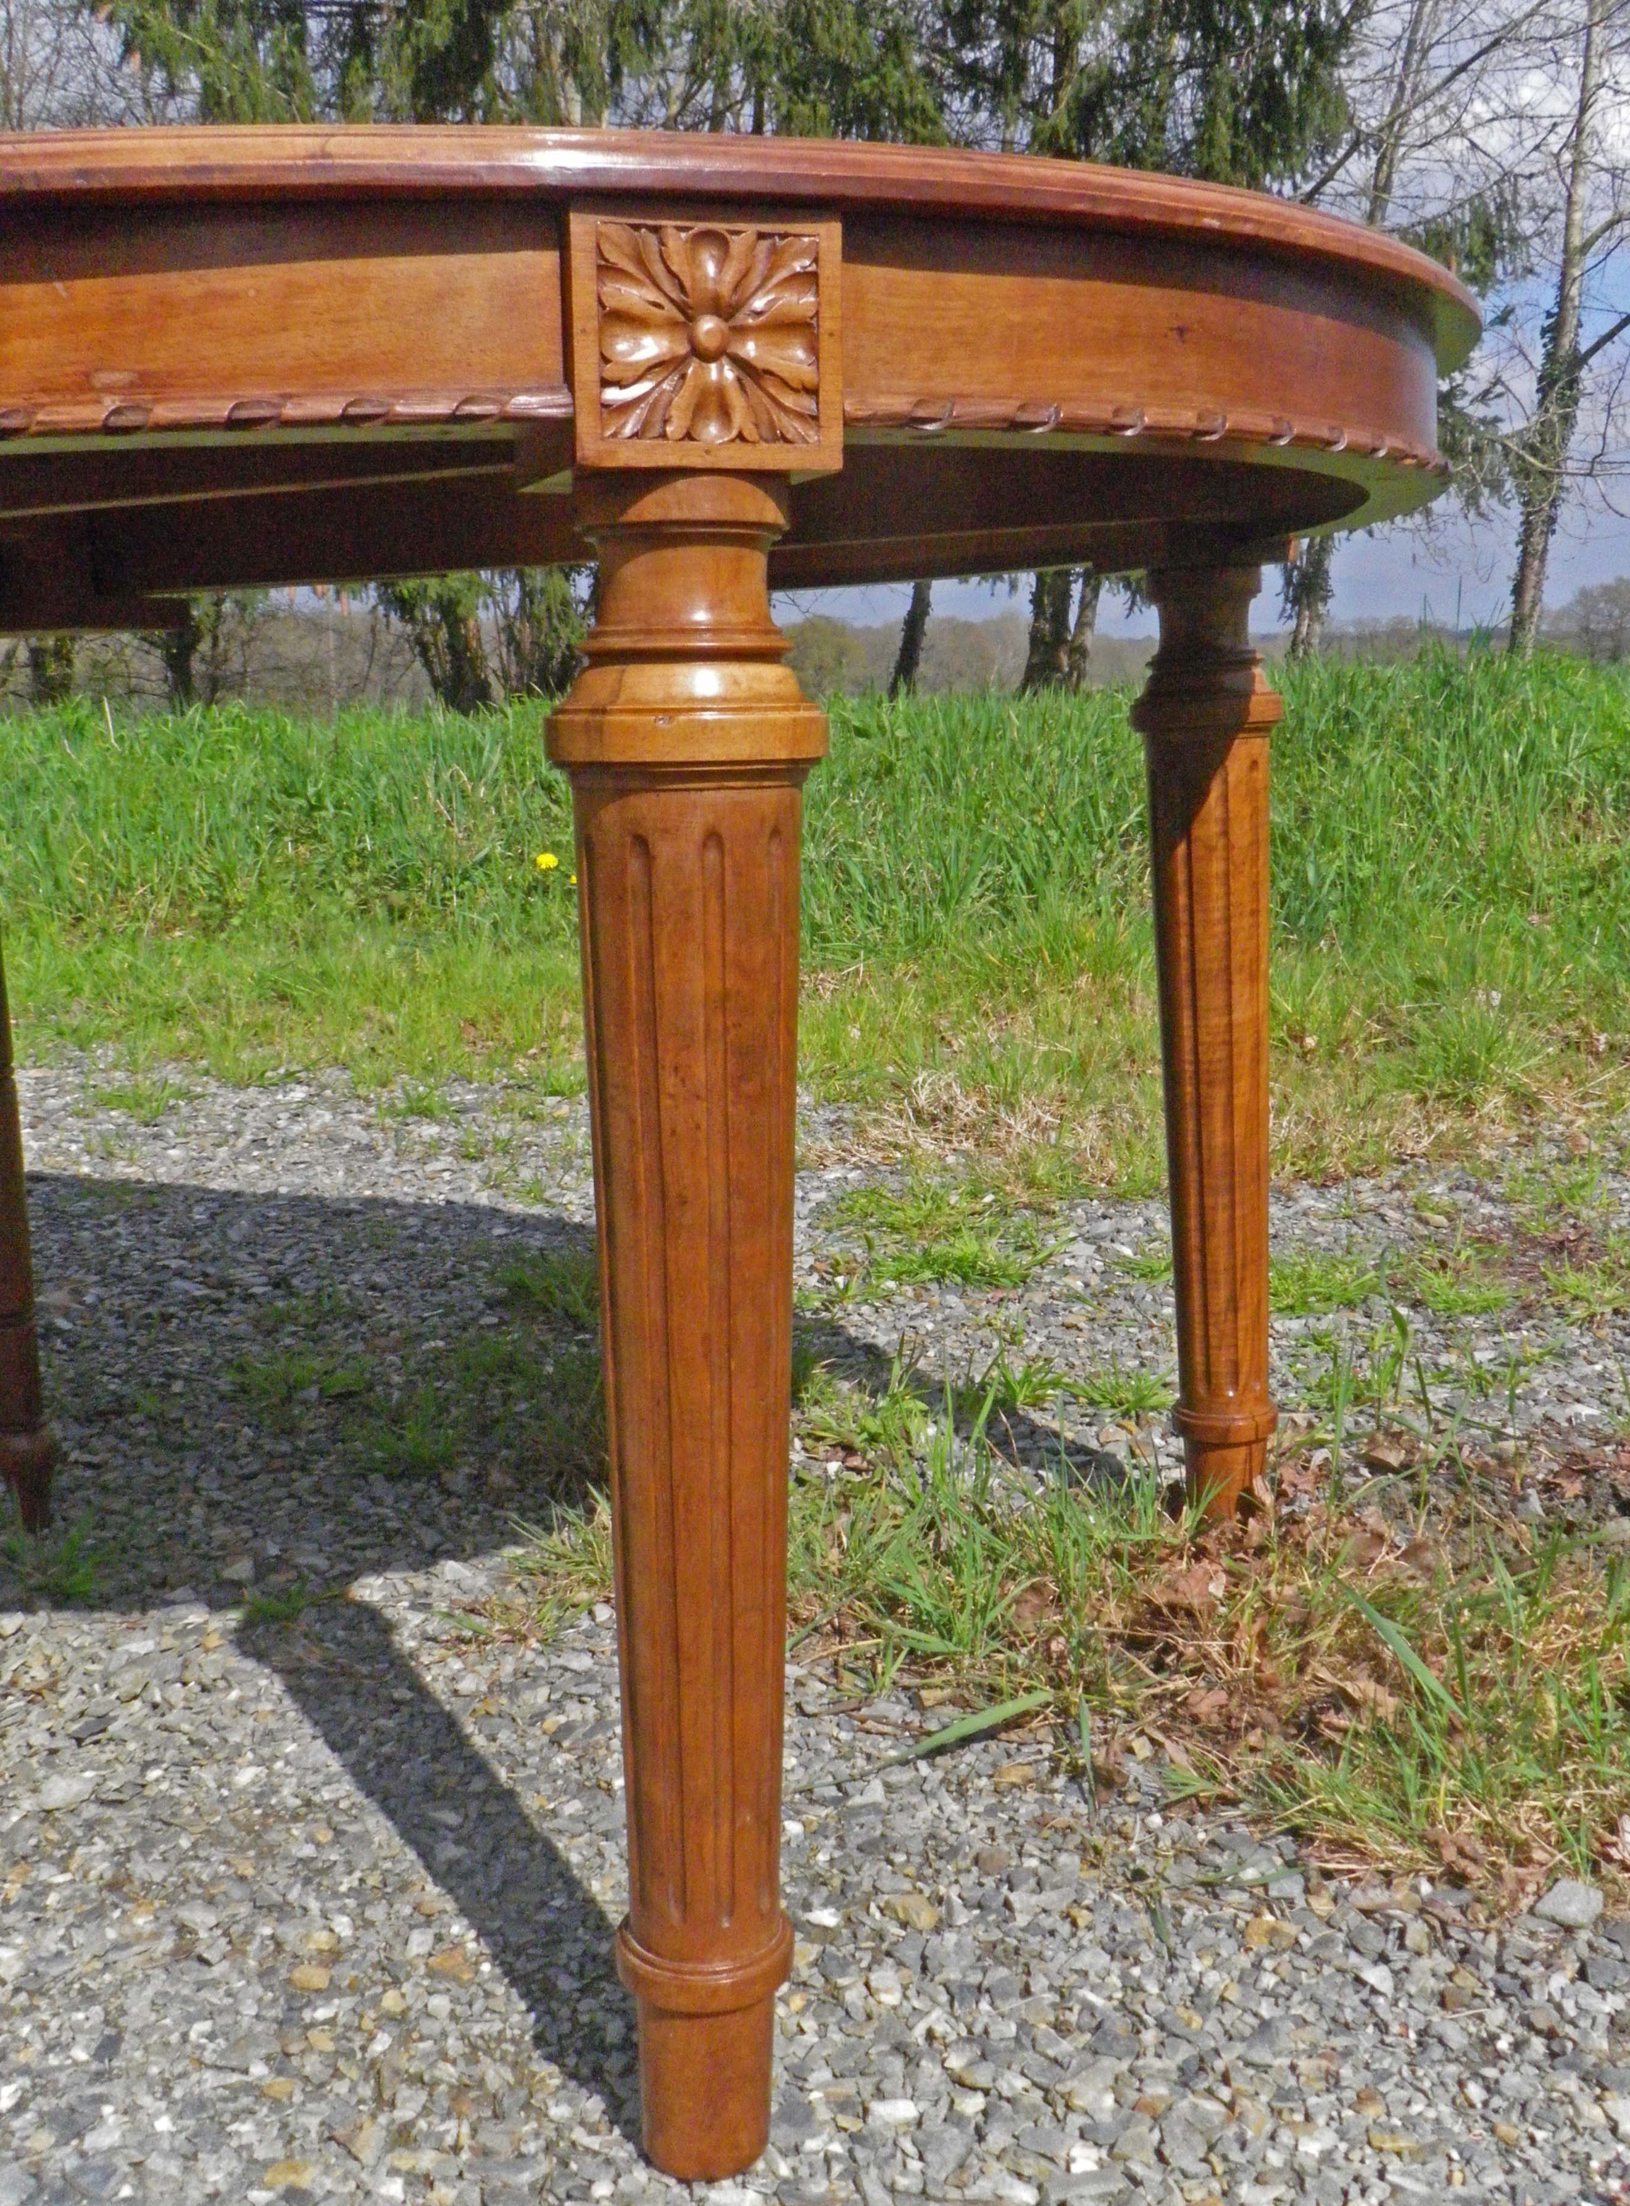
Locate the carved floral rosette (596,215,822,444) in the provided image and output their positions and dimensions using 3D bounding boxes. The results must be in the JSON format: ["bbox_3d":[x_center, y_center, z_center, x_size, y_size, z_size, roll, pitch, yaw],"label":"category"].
[{"bbox_3d":[-0.033,-0.244,0.712,0.072,0.066,0.016,-3,10,-14],"label":"carved floral rosette"}]

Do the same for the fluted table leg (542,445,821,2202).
[{"bbox_3d":[-0.044,0.100,0.826,0.097,0.637,0.097,-3,11,-14],"label":"fluted table leg"}]

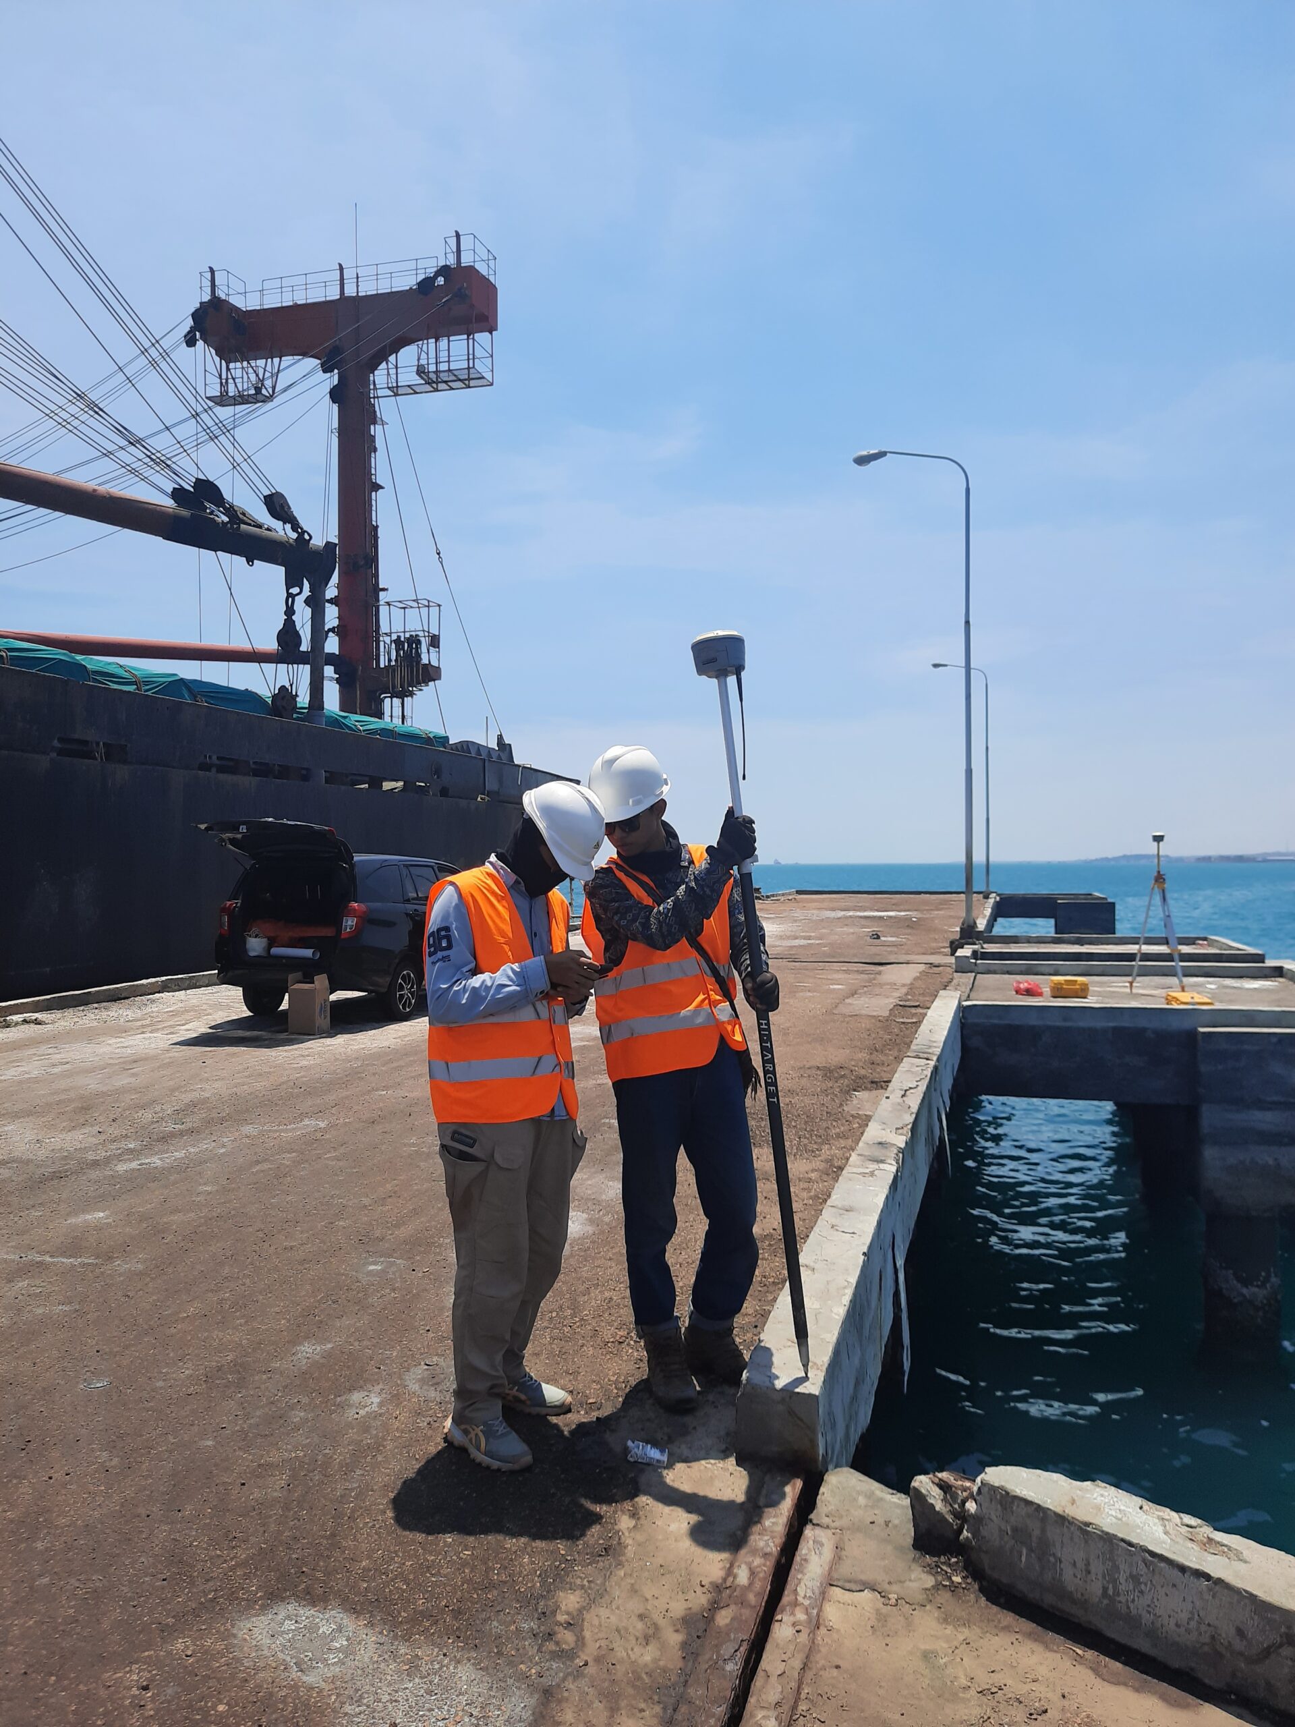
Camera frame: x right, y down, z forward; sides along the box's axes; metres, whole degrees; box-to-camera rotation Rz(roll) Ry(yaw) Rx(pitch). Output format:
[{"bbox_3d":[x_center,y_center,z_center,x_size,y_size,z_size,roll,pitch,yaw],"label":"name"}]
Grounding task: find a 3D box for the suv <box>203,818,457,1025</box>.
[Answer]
[{"bbox_3d":[-2.675,0.550,12.951,1.660,1.840,4.270,0,0,17],"label":"suv"}]

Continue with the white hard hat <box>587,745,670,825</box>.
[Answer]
[{"bbox_3d":[-0.058,-0.215,3.450,0.280,0.160,0.225,-25,16,-37],"label":"white hard hat"}]

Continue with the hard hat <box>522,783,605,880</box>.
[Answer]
[{"bbox_3d":[-0.208,-0.093,3.130,0.155,0.280,0.225,-38,-16,6],"label":"hard hat"}]

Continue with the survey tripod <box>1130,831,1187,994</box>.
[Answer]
[{"bbox_3d":[5.727,0.557,13.950,0.620,1.825,0.600,0,0,0],"label":"survey tripod"}]

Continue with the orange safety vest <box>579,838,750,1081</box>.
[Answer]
[{"bbox_3d":[0.047,0.278,3.500,0.460,0.650,0.310,0,0,-30],"label":"orange safety vest"}]

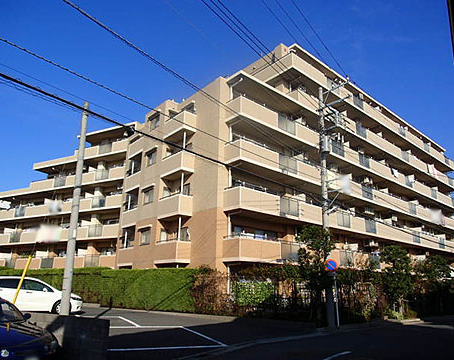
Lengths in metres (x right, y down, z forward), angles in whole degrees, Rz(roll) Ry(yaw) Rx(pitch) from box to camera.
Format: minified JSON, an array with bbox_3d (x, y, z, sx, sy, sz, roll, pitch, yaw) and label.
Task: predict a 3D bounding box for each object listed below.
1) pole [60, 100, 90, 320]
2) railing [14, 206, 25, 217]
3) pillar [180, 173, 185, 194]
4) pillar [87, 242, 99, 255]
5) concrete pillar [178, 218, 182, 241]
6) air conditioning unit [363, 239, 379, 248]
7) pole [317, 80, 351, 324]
[{"bbox_3d":[-4.189,0.847,9.574,0.240,6.630,0.240,6,-18,-23],"label":"pole"},{"bbox_3d":[-23.642,3.632,39.597,1.700,1.150,0.120,-8,-19,25],"label":"railing"},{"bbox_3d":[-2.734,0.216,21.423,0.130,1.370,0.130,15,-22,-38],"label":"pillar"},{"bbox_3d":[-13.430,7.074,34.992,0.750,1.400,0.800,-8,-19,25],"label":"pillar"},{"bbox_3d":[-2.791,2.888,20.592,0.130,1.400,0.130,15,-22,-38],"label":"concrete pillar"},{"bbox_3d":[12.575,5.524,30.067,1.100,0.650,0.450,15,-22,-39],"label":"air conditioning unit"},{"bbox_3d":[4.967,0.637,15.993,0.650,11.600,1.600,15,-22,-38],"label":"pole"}]

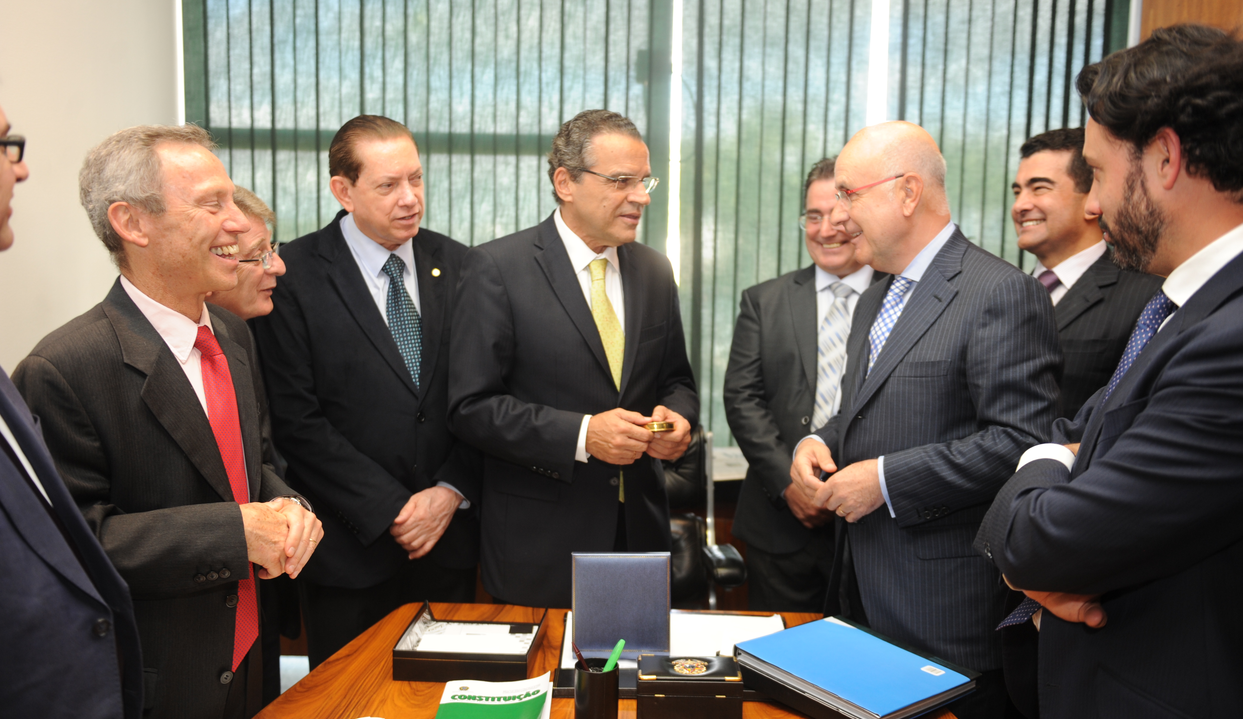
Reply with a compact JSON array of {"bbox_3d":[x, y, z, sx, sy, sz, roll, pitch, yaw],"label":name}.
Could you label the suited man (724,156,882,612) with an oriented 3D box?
[{"bbox_3d":[0.447,0.410,2.512,0.530,1.670,0.360,3,7,17],"label":"suited man"}]

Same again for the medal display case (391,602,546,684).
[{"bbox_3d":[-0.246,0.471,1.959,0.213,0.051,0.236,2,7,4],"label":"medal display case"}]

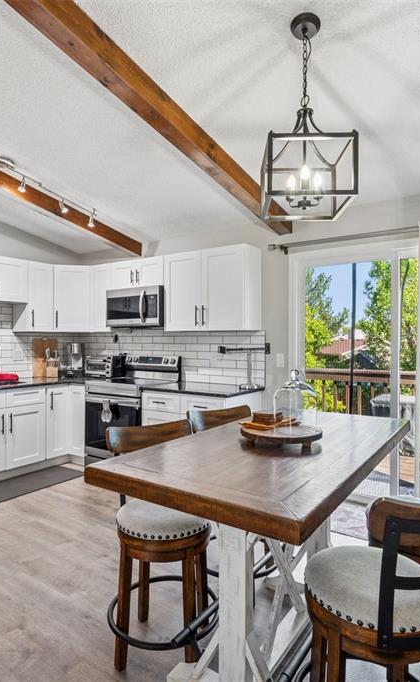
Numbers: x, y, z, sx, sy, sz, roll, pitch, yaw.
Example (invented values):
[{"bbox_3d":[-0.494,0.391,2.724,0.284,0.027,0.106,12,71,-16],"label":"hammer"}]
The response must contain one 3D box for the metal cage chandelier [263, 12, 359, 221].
[{"bbox_3d":[0.424,-1.000,1.890,0.352,0.830,0.348,0,0,2],"label":"metal cage chandelier"}]

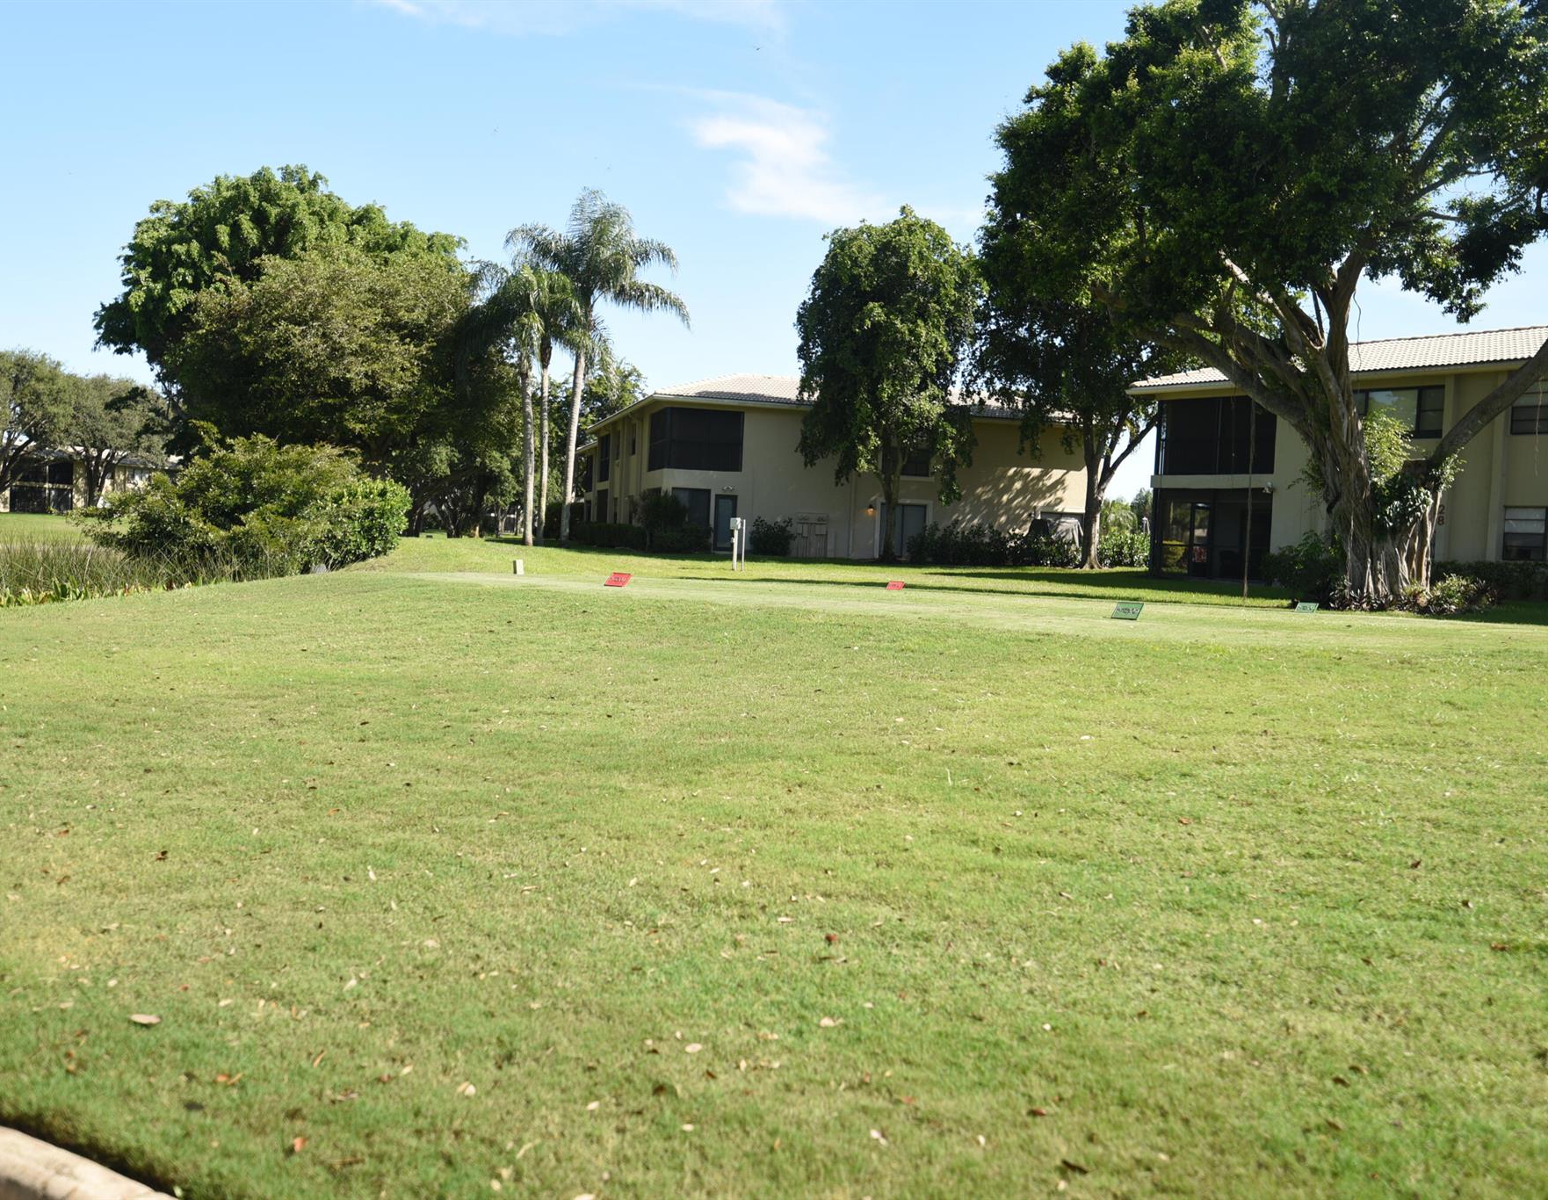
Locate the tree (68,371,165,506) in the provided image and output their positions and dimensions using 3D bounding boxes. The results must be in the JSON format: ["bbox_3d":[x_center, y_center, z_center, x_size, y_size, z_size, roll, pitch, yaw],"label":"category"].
[{"bbox_3d":[-55.120,-12.819,121.659,8.993,12.141,8.993,2,2,0],"label":"tree"}]

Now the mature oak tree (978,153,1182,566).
[{"bbox_3d":[10.900,-8.258,52.173,7.129,14.293,7.129,2,2,0],"label":"mature oak tree"}]

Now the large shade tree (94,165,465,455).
[{"bbox_3d":[-20.375,-10.339,59.647,15.014,14.812,13.513,2,2,0],"label":"large shade tree"}]

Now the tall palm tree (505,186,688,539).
[{"bbox_3d":[-6.397,-8.357,52.700,6.272,12.911,6.272,2,2,0],"label":"tall palm tree"}]

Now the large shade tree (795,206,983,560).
[{"bbox_3d":[4.159,-7.734,52.008,6.595,12.661,6.595,2,2,0],"label":"large shade tree"}]

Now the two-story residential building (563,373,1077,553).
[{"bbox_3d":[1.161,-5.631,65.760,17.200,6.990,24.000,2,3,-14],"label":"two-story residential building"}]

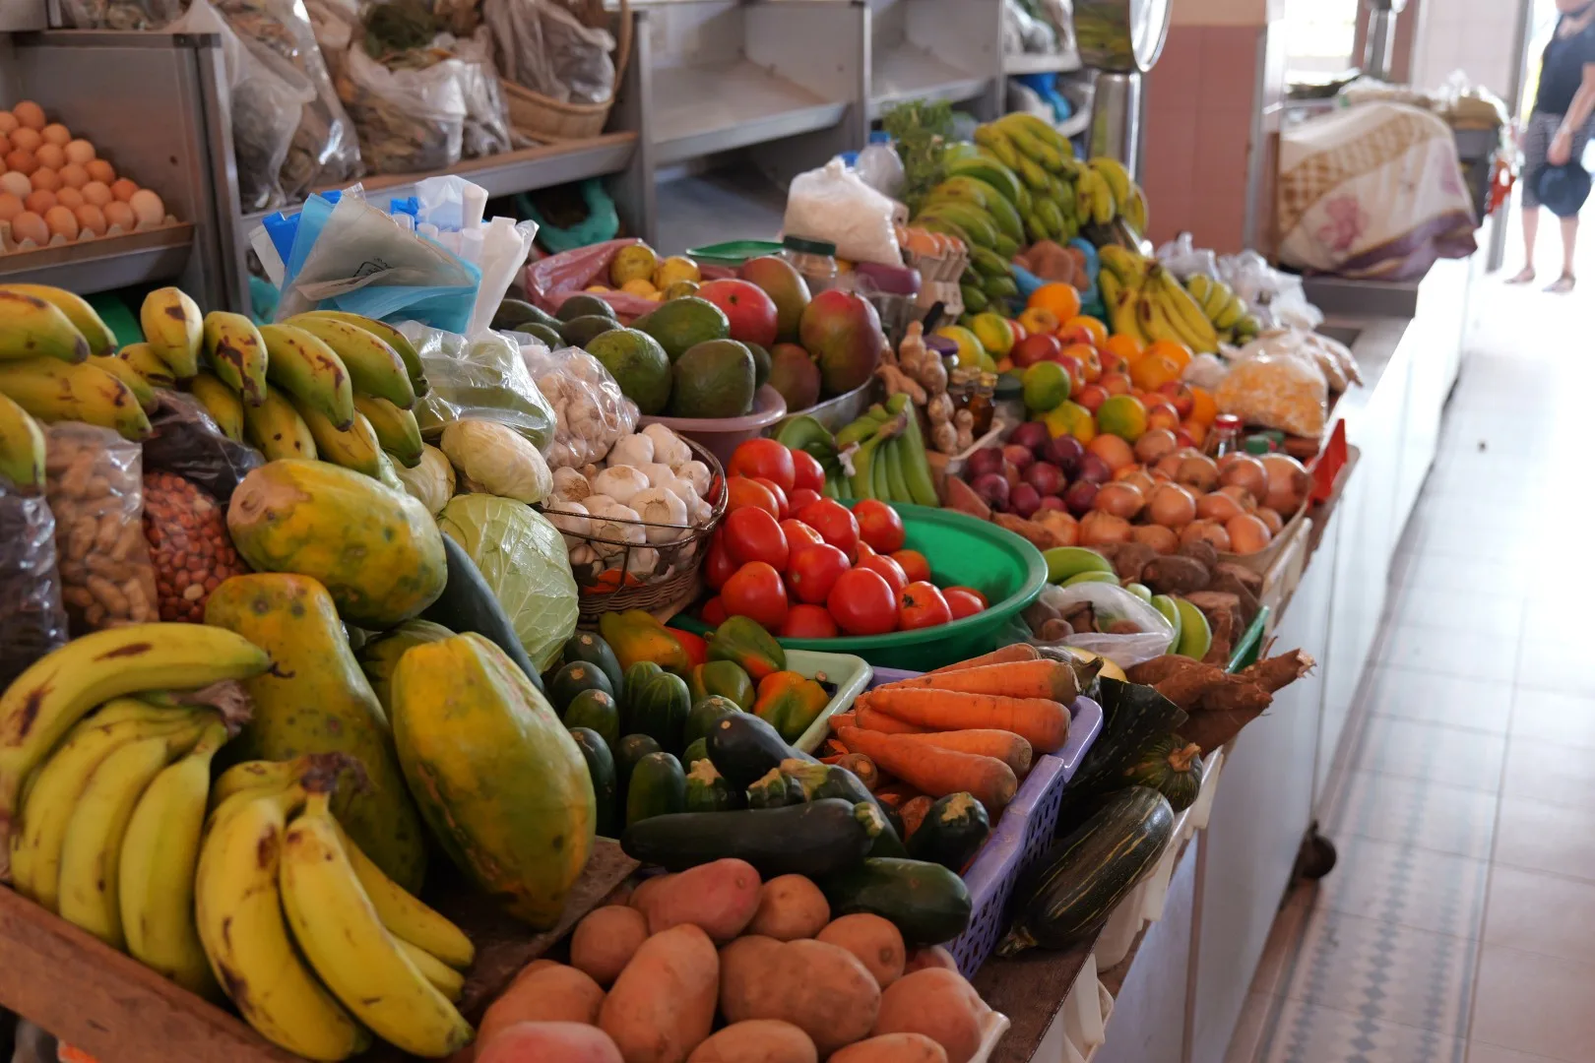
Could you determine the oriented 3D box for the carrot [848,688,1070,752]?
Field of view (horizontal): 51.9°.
[{"bbox_3d":[0.146,0.162,1.460,0.188,0.043,0.043,6,20,19],"label":"carrot"}]

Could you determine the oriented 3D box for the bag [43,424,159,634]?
[{"bbox_3d":[-0.542,0.004,1.280,0.090,0.185,0.070,-13,22,-32],"label":"bag"}]

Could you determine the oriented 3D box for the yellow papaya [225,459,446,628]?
[{"bbox_3d":[-0.423,0.011,1.500,0.220,0.135,0.135,25,11,-19],"label":"yellow papaya"}]

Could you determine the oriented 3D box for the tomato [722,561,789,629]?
[{"bbox_3d":[-0.042,0.064,1.620,0.066,0.062,0.066,0,17,0],"label":"tomato"}]

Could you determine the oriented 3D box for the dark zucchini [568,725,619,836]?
[{"bbox_3d":[-0.170,0.218,1.360,0.050,0.140,0.050,-6,7,2],"label":"dark zucchini"}]

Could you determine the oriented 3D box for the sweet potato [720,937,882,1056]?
[{"bbox_3d":[0.001,0.324,1.140,0.118,0.076,0.083,7,20,20],"label":"sweet potato"}]

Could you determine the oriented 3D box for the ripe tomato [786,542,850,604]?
[{"bbox_3d":[0.021,0.044,1.720,0.067,0.063,0.067,-1,19,0],"label":"ripe tomato"}]

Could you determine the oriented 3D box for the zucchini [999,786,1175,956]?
[{"bbox_3d":[0.225,0.267,1.272,0.184,0.062,0.062,-35,33,-24],"label":"zucchini"}]

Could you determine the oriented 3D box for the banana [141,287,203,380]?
[{"bbox_3d":[-0.524,-0.167,1.370,0.045,0.050,0.140,-10,38,-25],"label":"banana"}]

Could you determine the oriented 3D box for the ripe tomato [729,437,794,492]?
[{"bbox_3d":[-0.038,-0.065,1.750,0.071,0.063,0.071,-1,19,0],"label":"ripe tomato"}]

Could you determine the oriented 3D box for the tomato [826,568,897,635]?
[{"bbox_3d":[0.062,0.069,1.610,0.070,0.066,0.070,-1,19,0],"label":"tomato"}]

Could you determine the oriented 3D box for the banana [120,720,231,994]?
[{"bbox_3d":[-0.395,0.208,1.045,0.067,0.045,0.185,-5,54,-3],"label":"banana"}]

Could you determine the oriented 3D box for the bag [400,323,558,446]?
[{"bbox_3d":[-0.368,-0.166,1.900,0.175,0.135,0.150,7,21,24],"label":"bag"}]

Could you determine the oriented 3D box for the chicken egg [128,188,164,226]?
[{"bbox_3d":[-0.902,-0.448,2.270,0.045,0.058,0.045,33,27,15],"label":"chicken egg"}]

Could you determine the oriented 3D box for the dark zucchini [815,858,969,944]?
[{"bbox_3d":[0.056,0.261,1.180,0.165,0.052,0.052,6,18,19],"label":"dark zucchini"}]

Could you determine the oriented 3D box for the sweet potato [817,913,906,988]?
[{"bbox_3d":[0.043,0.294,1.140,0.066,0.052,0.058,6,18,18],"label":"sweet potato"}]

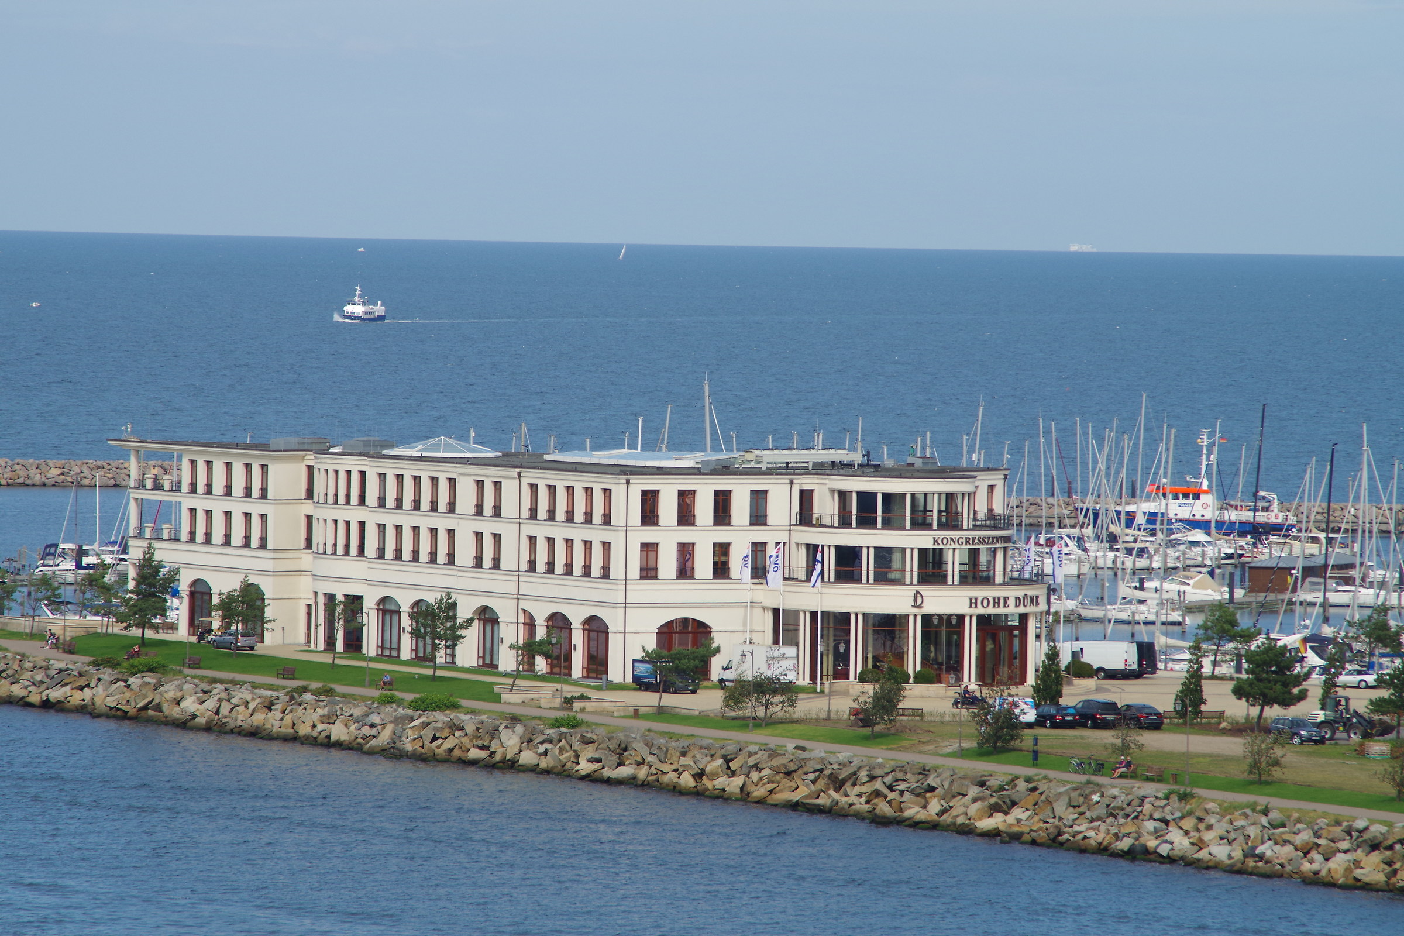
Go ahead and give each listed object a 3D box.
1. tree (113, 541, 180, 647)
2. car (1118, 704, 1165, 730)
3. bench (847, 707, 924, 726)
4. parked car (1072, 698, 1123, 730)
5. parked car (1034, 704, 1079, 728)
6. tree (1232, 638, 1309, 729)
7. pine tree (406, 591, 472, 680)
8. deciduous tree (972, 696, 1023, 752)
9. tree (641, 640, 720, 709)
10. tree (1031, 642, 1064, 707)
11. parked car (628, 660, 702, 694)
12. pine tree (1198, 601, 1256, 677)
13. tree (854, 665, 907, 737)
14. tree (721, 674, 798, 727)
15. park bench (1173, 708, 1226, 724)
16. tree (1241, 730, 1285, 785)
[{"bbox_3d":[-41.495,9.440,587.783,4.830,7.660,4.830,1,2,0],"label":"tree"},{"bbox_3d":[29.323,16.647,527.921,1.870,1.500,4.800,0,2,-20],"label":"car"},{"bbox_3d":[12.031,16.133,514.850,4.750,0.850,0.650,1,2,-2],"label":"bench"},{"bbox_3d":[25.655,15.974,513.466,1.920,1.760,4.800,0,2,-18],"label":"parked car"},{"bbox_3d":[23.749,16.581,527.371,1.780,1.460,4.620,0,2,-21],"label":"parked car"},{"bbox_3d":[37.946,14.483,525.590,5.126,6.261,4.870,1,2,0],"label":"tree"},{"bbox_3d":[-18.797,12.146,566.008,4.889,6.309,4.645,1,2,0],"label":"pine tree"},{"bbox_3d":[18.707,16.248,499.445,3.270,3.688,3.107,1,2,0],"label":"deciduous tree"},{"bbox_3d":[-1.412,13.771,519.992,5.210,4.750,4.950,1,2,0],"label":"tree"},{"bbox_3d":[22.878,13.969,522.437,2.180,5.100,2.180,1,2,0],"label":"tree"},{"bbox_3d":[-2.571,14.802,558.319,1.930,2.100,5.100,0,2,-40],"label":"parked car"},{"bbox_3d":[38.315,12.514,574.461,4.240,5.310,4.240,1,2,0],"label":"pine tree"},{"bbox_3d":[11.564,15.238,511.054,3.418,4.699,3.247,1,2,0],"label":"tree"},{"bbox_3d":[3.811,15.360,521.261,5.083,3.558,4.829,1,2,0],"label":"tree"},{"bbox_3d":[32.564,16.379,519.128,3.750,0.850,0.650,1,2,-16],"label":"park bench"},{"bbox_3d":[32.938,16.996,462.470,2.580,3.190,2.580,1,2,0],"label":"tree"}]

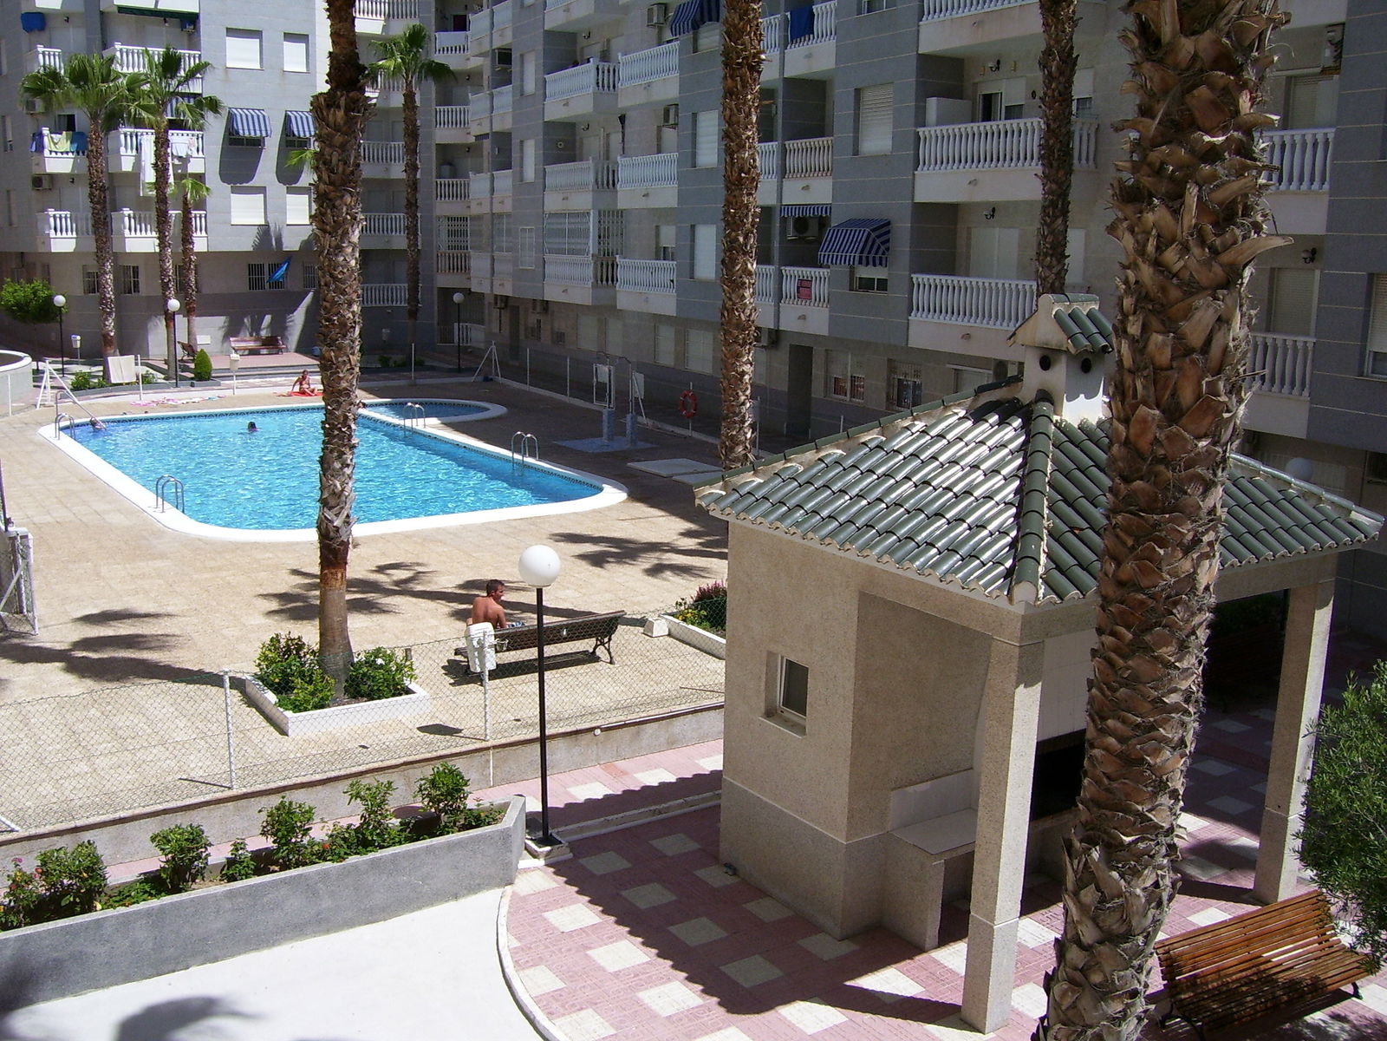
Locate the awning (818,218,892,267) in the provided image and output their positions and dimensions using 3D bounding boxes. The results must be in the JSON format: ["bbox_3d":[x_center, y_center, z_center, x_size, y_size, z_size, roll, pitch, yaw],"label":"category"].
[{"bbox_3d":[4.077,-7.107,34.771,0.760,1.170,1.900,-7,15,-35],"label":"awning"}]

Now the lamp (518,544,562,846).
[{"bbox_3d":[-1.428,1.667,12.960,0.400,2.967,0.400,0,12,0],"label":"lamp"}]

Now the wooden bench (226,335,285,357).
[{"bbox_3d":[-16.328,-6.551,51.000,1.900,0.740,0.680,-7,15,-33],"label":"wooden bench"}]

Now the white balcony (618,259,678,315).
[{"bbox_3d":[-1.059,-7.519,43.719,1.100,1.650,3.400,-7,15,-35],"label":"white balcony"}]

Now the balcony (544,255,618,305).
[{"bbox_3d":[-3.666,-8.076,45.823,1.250,1.460,4.229,-5,13,-27],"label":"balcony"}]

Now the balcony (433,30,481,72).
[{"bbox_3d":[-9.890,-19.534,57.057,1.691,1.520,1.300,-1,12,-6],"label":"balcony"}]

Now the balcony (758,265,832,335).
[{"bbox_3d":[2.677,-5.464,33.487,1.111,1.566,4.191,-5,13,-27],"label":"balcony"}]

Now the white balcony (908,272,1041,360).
[{"bbox_3d":[6.079,-4.106,27.354,1.270,1.460,4.060,-5,13,-27],"label":"white balcony"}]

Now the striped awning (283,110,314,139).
[{"bbox_3d":[-14.975,-15.165,52.282,1.070,1.040,1.000,-6,13,-27],"label":"striped awning"}]

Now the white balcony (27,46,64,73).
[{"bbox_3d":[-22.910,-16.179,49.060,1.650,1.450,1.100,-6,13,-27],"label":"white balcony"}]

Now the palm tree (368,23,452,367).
[{"bbox_3d":[-10.568,-12.076,51.002,3.100,12.490,3.100,-2,12,-11],"label":"palm tree"}]

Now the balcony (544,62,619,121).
[{"bbox_3d":[-3.574,-13.917,44.535,1.131,1.535,4.242,-5,13,-27],"label":"balcony"}]

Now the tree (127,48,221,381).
[{"bbox_3d":[-17.480,-10.201,45.868,3.200,10.892,3.200,-4,13,-20],"label":"tree"}]

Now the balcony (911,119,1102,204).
[{"bbox_3d":[6.116,-6.989,26.735,1.270,1.480,4.060,-5,13,-27],"label":"balcony"}]

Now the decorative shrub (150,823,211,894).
[{"bbox_3d":[-4.324,2.849,11.481,0.496,0.600,0.460,-6,14,-29],"label":"decorative shrub"}]

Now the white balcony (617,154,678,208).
[{"bbox_3d":[-0.790,-9.629,38.821,1.200,1.440,3.900,-6,13,-27],"label":"white balcony"}]

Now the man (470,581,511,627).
[{"bbox_3d":[-2.548,1.256,17.224,0.580,1.141,0.800,4,12,15],"label":"man"}]

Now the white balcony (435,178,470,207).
[{"bbox_3d":[-10.074,-13.415,56.472,1.450,1.380,1.100,-6,13,-27],"label":"white balcony"}]

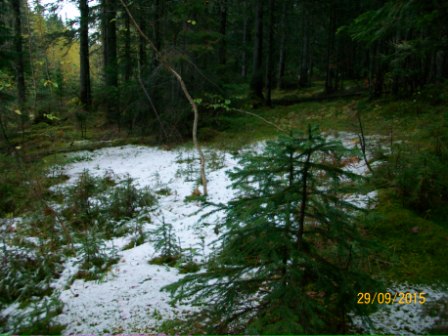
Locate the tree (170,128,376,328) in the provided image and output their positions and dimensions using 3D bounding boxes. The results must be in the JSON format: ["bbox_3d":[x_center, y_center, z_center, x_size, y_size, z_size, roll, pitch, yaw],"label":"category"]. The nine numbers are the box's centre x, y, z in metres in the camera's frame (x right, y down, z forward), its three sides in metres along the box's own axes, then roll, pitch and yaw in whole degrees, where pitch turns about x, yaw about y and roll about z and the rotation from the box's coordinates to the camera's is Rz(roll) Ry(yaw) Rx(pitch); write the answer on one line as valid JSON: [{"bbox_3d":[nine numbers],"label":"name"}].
[{"bbox_3d":[0.288,0.372,2.574,1.280,1.258,1.200,1,11,0],"label":"tree"}]

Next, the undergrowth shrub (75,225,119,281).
[{"bbox_3d":[-0.936,0.619,3.039,0.310,0.430,0.310,1,11,0],"label":"undergrowth shrub"}]

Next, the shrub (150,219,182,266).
[{"bbox_3d":[-0.475,0.593,3.307,0.250,0.398,0.250,1,11,0],"label":"shrub"}]

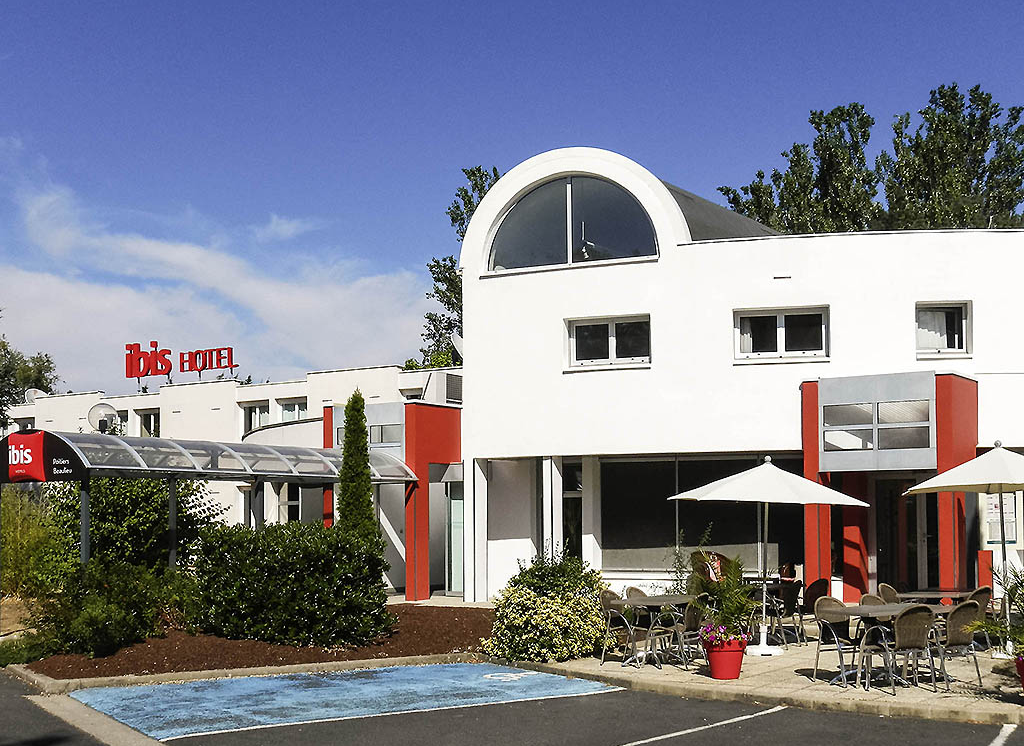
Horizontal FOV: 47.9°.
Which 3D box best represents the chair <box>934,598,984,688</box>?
[{"bbox_3d":[4.400,2.743,11.720,0.560,0.860,0.600,2,-6,-27],"label":"chair"}]

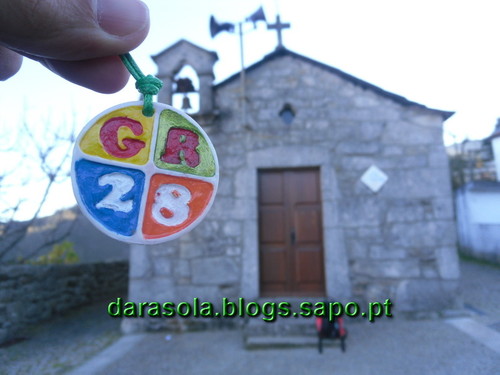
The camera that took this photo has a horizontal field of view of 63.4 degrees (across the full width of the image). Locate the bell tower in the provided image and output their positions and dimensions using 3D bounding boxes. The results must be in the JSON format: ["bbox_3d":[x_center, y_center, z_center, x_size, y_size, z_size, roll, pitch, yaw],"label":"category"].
[{"bbox_3d":[-1.294,-2.200,8.144,1.220,1.500,0.550,-1,-10,1],"label":"bell tower"}]

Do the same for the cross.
[{"bbox_3d":[0.581,-3.142,8.132,0.462,0.704,0.110,-1,-10,1],"label":"cross"}]

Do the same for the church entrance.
[{"bbox_3d":[0.758,0.832,7.479,1.183,2.325,0.200,-1,-10,1],"label":"church entrance"}]

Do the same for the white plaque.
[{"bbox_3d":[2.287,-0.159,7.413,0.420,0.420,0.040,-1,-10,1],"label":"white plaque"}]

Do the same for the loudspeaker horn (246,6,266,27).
[{"bbox_3d":[0.126,-3.303,7.811,0.360,0.310,0.310,-13,-13,16],"label":"loudspeaker horn"}]

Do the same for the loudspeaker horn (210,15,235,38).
[{"bbox_3d":[-0.534,-3.125,7.849,0.420,0.390,0.390,1,-10,-5],"label":"loudspeaker horn"}]

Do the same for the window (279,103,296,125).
[{"bbox_3d":[0.726,-1.416,7.800,0.317,0.422,0.200,-1,-10,1],"label":"window"}]

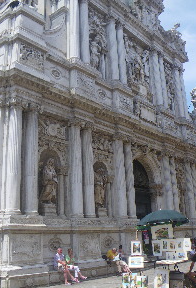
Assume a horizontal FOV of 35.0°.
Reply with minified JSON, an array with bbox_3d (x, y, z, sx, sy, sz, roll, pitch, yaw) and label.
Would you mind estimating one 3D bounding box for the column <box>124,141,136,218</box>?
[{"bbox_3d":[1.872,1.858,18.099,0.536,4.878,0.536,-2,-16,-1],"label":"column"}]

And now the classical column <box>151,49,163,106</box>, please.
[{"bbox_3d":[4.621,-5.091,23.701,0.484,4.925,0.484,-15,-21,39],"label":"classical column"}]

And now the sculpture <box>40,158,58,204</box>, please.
[{"bbox_3d":[-1.981,1.487,12.662,0.470,1.898,0.622,-16,-21,39],"label":"sculpture"}]

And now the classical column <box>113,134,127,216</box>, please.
[{"bbox_3d":[1.294,1.749,17.688,0.593,4.898,0.593,-2,-16,0],"label":"classical column"}]

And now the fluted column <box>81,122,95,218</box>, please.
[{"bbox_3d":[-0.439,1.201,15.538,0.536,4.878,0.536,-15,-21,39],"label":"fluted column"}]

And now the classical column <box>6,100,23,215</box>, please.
[{"bbox_3d":[-3.006,0.453,11.250,0.487,4.116,0.487,-16,-21,39],"label":"classical column"}]

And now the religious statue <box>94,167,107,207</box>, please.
[{"bbox_3d":[0.202,2.337,16.673,0.582,1.934,0.686,-15,-21,39],"label":"religious statue"}]

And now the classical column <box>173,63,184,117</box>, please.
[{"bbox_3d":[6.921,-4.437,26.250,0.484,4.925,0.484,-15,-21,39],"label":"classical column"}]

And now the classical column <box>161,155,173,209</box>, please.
[{"bbox_3d":[4.447,2.584,19.434,0.487,4.116,0.487,-16,-21,39],"label":"classical column"}]

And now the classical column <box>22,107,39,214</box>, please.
[{"bbox_3d":[-2.484,0.603,11.823,0.487,4.116,0.487,-16,-21,39],"label":"classical column"}]

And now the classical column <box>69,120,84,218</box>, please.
[{"bbox_3d":[-1.016,1.069,15.111,0.593,4.898,0.593,-15,-21,39],"label":"classical column"}]

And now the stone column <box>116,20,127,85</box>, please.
[{"bbox_3d":[1.601,-6.153,20.727,0.478,4.888,0.478,-15,-21,39],"label":"stone column"}]

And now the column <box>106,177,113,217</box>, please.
[{"bbox_3d":[0.641,2.937,17.010,0.312,2.257,0.312,-15,-21,39],"label":"column"}]

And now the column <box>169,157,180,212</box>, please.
[{"bbox_3d":[5.615,3.022,22.510,0.593,4.898,0.593,-15,-21,39],"label":"column"}]

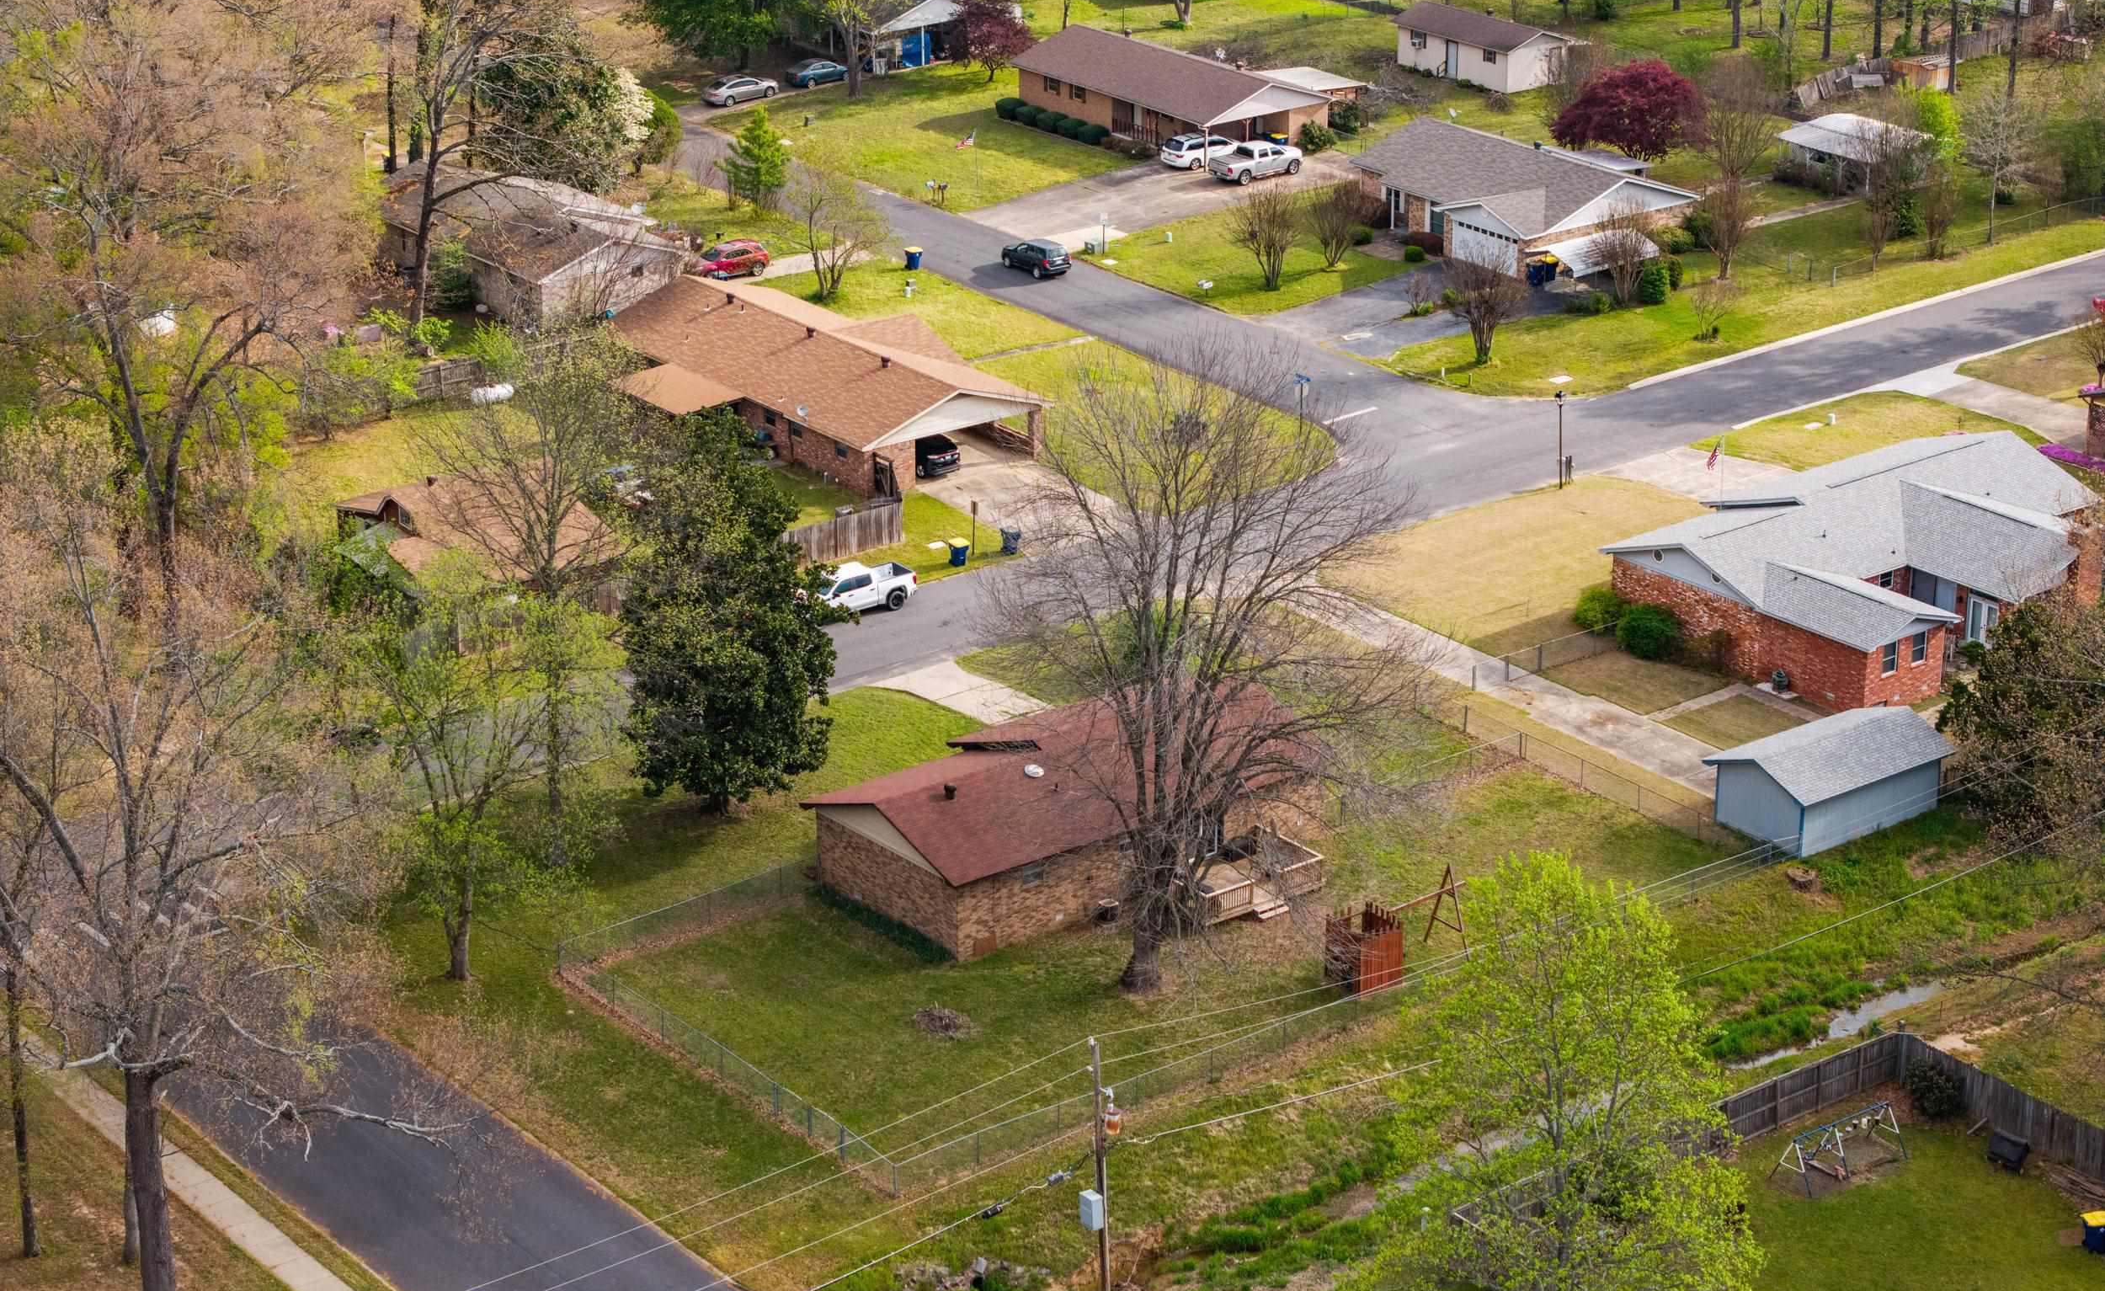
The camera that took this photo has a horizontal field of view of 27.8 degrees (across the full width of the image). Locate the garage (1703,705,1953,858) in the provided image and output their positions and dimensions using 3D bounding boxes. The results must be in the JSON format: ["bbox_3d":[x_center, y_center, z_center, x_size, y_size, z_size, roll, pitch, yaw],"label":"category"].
[{"bbox_3d":[28.995,4.787,158.668,7.935,3.290,5.236,-16,25,-33],"label":"garage"}]

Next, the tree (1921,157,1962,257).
[{"bbox_3d":[45.835,-22.402,219.730,2.200,5.000,2.200,0,21,0],"label":"tree"}]

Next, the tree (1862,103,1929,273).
[{"bbox_3d":[45.264,-24.616,228.610,3.560,9.227,3.560,-1,22,0],"label":"tree"}]

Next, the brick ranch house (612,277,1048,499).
[{"bbox_3d":[-11.095,-12.455,195.656,12.600,4.350,22.700,-16,26,-34],"label":"brick ranch house"}]

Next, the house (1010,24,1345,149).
[{"bbox_3d":[6.953,-31.807,243.251,9.864,4.400,17.673,-16,26,-34],"label":"house"}]

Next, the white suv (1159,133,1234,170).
[{"bbox_3d":[9.066,-29.311,251.073,5.150,1.740,2.000,-16,27,-33],"label":"white suv"}]

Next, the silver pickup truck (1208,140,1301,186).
[{"bbox_3d":[11.878,-28.206,247.954,5.820,1.920,2.030,-15,25,-31],"label":"silver pickup truck"}]

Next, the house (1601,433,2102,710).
[{"bbox_3d":[35.673,-4.078,179.720,21.166,4.400,17.354,-16,25,-33],"label":"house"}]

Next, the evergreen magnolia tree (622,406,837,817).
[{"bbox_3d":[-12.378,-1.215,163.048,8.220,16.540,8.220,-1,22,0],"label":"evergreen magnolia tree"}]

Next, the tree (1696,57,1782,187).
[{"bbox_3d":[38.996,-29.608,241.903,4.854,7.364,4.854,2,21,9],"label":"tree"}]

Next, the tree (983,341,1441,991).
[{"bbox_3d":[5.221,1.369,137.654,14.800,21.300,13.500,0,21,0],"label":"tree"}]

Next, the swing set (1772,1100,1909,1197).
[{"bbox_3d":[26.463,16.728,142.725,4.667,1.847,1.818,-16,27,-33],"label":"swing set"}]

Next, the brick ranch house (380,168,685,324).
[{"bbox_3d":[-28.621,-22.517,232.787,10.934,4.400,21.969,-16,25,-32],"label":"brick ranch house"}]

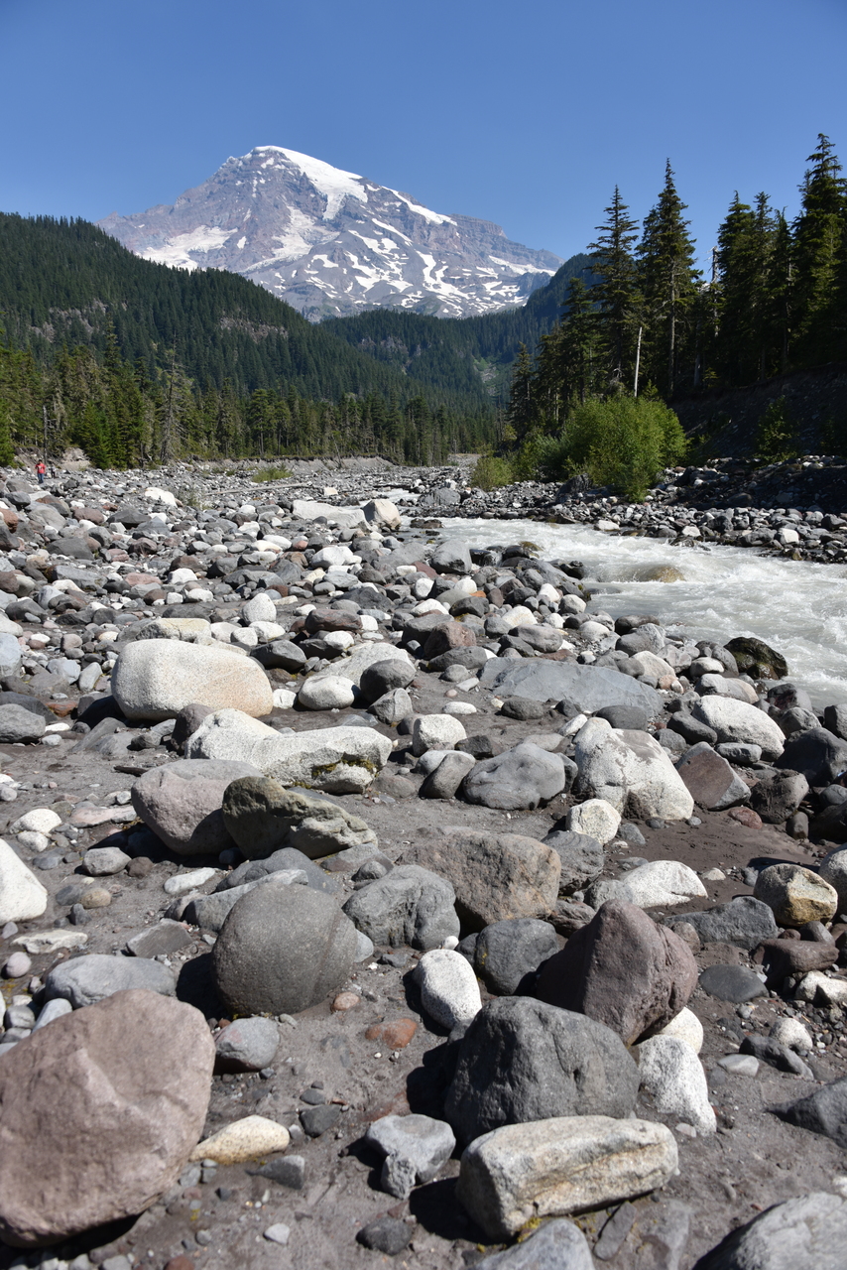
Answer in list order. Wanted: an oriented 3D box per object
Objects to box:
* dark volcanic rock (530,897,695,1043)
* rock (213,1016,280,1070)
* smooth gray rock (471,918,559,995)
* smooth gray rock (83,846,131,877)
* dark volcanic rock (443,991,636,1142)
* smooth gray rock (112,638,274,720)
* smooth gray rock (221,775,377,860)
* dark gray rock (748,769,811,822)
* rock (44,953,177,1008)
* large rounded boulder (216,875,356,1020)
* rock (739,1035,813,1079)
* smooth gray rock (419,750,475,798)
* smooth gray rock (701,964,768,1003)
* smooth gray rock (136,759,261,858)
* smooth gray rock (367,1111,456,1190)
[{"bbox_3d":[0.501,0.883,2.586,0.411,0.373,0.350,0,9,0],"label":"dark volcanic rock"},{"bbox_3d":[-0.478,1.099,2.657,0.179,0.107,0.152,0,9,0],"label":"rock"},{"bbox_3d":[0.274,0.928,2.847,0.248,0.216,0.211,0,9,0],"label":"smooth gray rock"},{"bbox_3d":[-1.241,0.887,3.869,0.177,0.102,0.142,0,9,0],"label":"smooth gray rock"},{"bbox_3d":[0.251,0.932,2.107,0.419,0.309,0.314,1,9,5],"label":"dark volcanic rock"},{"bbox_3d":[-1.292,0.254,5.538,0.922,0.477,0.600,1,9,8],"label":"smooth gray rock"},{"bbox_3d":[-0.476,0.707,3.813,0.603,0.317,0.332,1,9,8],"label":"smooth gray rock"},{"bbox_3d":[1.440,0.653,3.992,0.230,0.211,0.195,0,9,0],"label":"dark gray rock"},{"bbox_3d":[-0.865,0.977,2.743,0.356,0.148,0.231,0,9,0],"label":"rock"},{"bbox_3d":[-0.416,0.949,3.008,0.425,0.341,0.383,0,9,0],"label":"large rounded boulder"},{"bbox_3d":[0.835,0.998,2.343,0.176,0.081,0.079,7,11,37],"label":"rock"},{"bbox_3d":[0.111,0.640,4.504,0.253,0.215,0.215,0,9,0],"label":"smooth gray rock"},{"bbox_3d":[0.837,0.944,2.676,0.175,0.082,0.131,2,9,15],"label":"smooth gray rock"},{"bbox_3d":[-0.864,0.669,3.845,0.531,0.361,0.425,0,9,0],"label":"smooth gray rock"},{"bbox_3d":[-0.025,1.090,2.082,0.190,0.143,0.152,0,9,0],"label":"smooth gray rock"}]

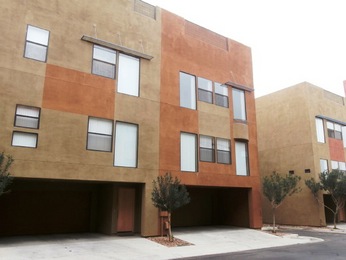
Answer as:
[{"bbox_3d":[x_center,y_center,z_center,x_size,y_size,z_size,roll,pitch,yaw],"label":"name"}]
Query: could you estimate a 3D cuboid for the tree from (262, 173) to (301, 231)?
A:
[{"bbox_3d":[6.154,4.012,16.840,2.018,3.353,1.934,9,-16,-34],"label":"tree"}]

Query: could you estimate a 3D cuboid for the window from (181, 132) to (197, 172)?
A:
[{"bbox_3d":[0.890,1.234,16.748,1.228,2.158,0.120,9,-16,-34],"label":"window"}]

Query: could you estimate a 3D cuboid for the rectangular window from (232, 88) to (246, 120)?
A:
[{"bbox_3d":[4.382,-1.678,19.921,1.214,2.144,0.120,9,-16,-34],"label":"rectangular window"}]

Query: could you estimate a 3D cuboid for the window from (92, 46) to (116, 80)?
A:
[{"bbox_3d":[-3.318,-3.270,14.474,1.216,1.495,0.130,8,-15,-33],"label":"window"}]

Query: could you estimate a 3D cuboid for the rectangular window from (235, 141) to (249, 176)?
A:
[{"bbox_3d":[4.240,1.724,18.571,1.230,2.163,0.130,8,-15,-33],"label":"rectangular window"}]

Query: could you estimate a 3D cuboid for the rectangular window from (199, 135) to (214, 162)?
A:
[{"bbox_3d":[1.948,1.080,17.135,1.186,1.510,0.130,8,-15,-33],"label":"rectangular window"}]

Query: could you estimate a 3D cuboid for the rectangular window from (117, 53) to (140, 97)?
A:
[{"bbox_3d":[-2.273,-2.823,15.402,1.230,2.149,0.120,9,-16,-34],"label":"rectangular window"}]

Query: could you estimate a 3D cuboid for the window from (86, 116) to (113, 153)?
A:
[{"bbox_3d":[-3.327,0.203,13.697,1.222,1.532,0.130,8,-15,-33],"label":"window"}]

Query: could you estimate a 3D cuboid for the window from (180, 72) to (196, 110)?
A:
[{"bbox_3d":[0.850,-2.232,17.113,1.175,2.094,0.130,8,-15,-33],"label":"window"}]

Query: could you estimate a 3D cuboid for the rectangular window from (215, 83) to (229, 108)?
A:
[{"bbox_3d":[3.063,-2.208,19.094,1.193,1.534,0.120,9,-16,-34],"label":"rectangular window"}]

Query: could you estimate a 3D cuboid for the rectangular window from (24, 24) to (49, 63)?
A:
[{"bbox_3d":[-5.827,-3.683,12.838,0.912,1.514,0.130,8,-15,-33],"label":"rectangular window"}]

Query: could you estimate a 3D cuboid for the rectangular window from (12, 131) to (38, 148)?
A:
[{"bbox_3d":[-5.940,0.394,12.035,0.914,0.601,0.120,9,-16,-34],"label":"rectangular window"}]

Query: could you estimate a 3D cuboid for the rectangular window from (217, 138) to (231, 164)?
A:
[{"bbox_3d":[3.083,1.279,18.312,1.212,1.529,0.120,9,-16,-34],"label":"rectangular window"}]

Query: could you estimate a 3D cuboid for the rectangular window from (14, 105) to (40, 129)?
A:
[{"bbox_3d":[-5.867,-0.524,12.109,0.916,0.909,0.130,8,-15,-33],"label":"rectangular window"}]

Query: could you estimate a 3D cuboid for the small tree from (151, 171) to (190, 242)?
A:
[{"bbox_3d":[-0.083,3.360,13.248,1.689,2.916,1.655,0,-13,0],"label":"small tree"}]

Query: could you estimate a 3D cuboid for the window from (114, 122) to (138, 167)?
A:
[{"bbox_3d":[-2.236,0.695,14.339,1.237,2.176,0.130,8,-15,-33],"label":"window"}]

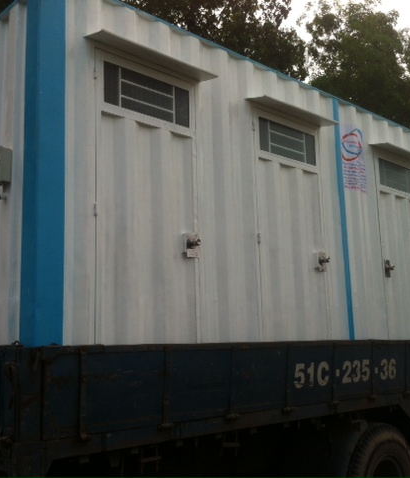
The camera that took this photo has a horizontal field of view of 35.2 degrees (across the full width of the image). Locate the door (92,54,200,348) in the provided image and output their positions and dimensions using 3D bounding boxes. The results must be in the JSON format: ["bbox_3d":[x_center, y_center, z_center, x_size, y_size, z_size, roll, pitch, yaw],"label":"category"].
[{"bbox_3d":[-0.368,-0.185,4.113,0.820,1.960,0.065,8,-15,-42],"label":"door"}]

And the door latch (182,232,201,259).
[{"bbox_3d":[-0.077,0.038,4.254,0.105,0.170,0.080,8,-15,-42],"label":"door latch"}]

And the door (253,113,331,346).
[{"bbox_3d":[0.673,-0.025,5.069,0.805,1.950,0.065,8,-15,-42],"label":"door"}]

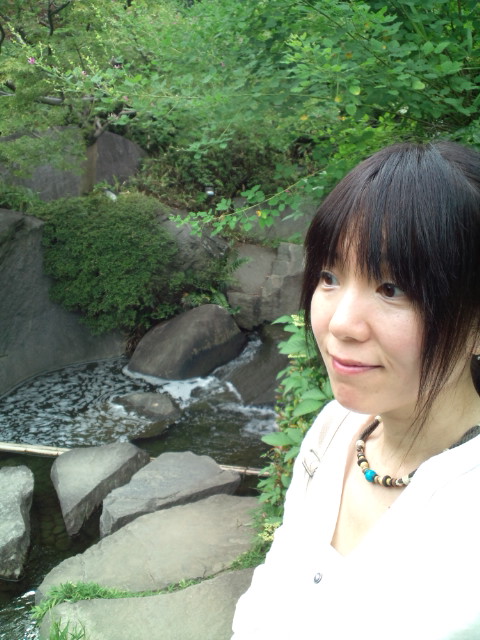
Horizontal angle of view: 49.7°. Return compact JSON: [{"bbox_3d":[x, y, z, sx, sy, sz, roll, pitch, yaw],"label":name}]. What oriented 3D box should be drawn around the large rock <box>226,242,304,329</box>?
[{"bbox_3d":[0.320,-0.397,5.724,0.950,0.900,0.650,0,14,0],"label":"large rock"}]

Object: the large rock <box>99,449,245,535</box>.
[{"bbox_3d":[-0.375,0.916,2.733,0.720,0.210,0.450,-10,17,-34],"label":"large rock"}]

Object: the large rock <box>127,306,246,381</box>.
[{"bbox_3d":[-0.500,0.144,5.168,1.060,0.600,0.720,-6,15,-21],"label":"large rock"}]

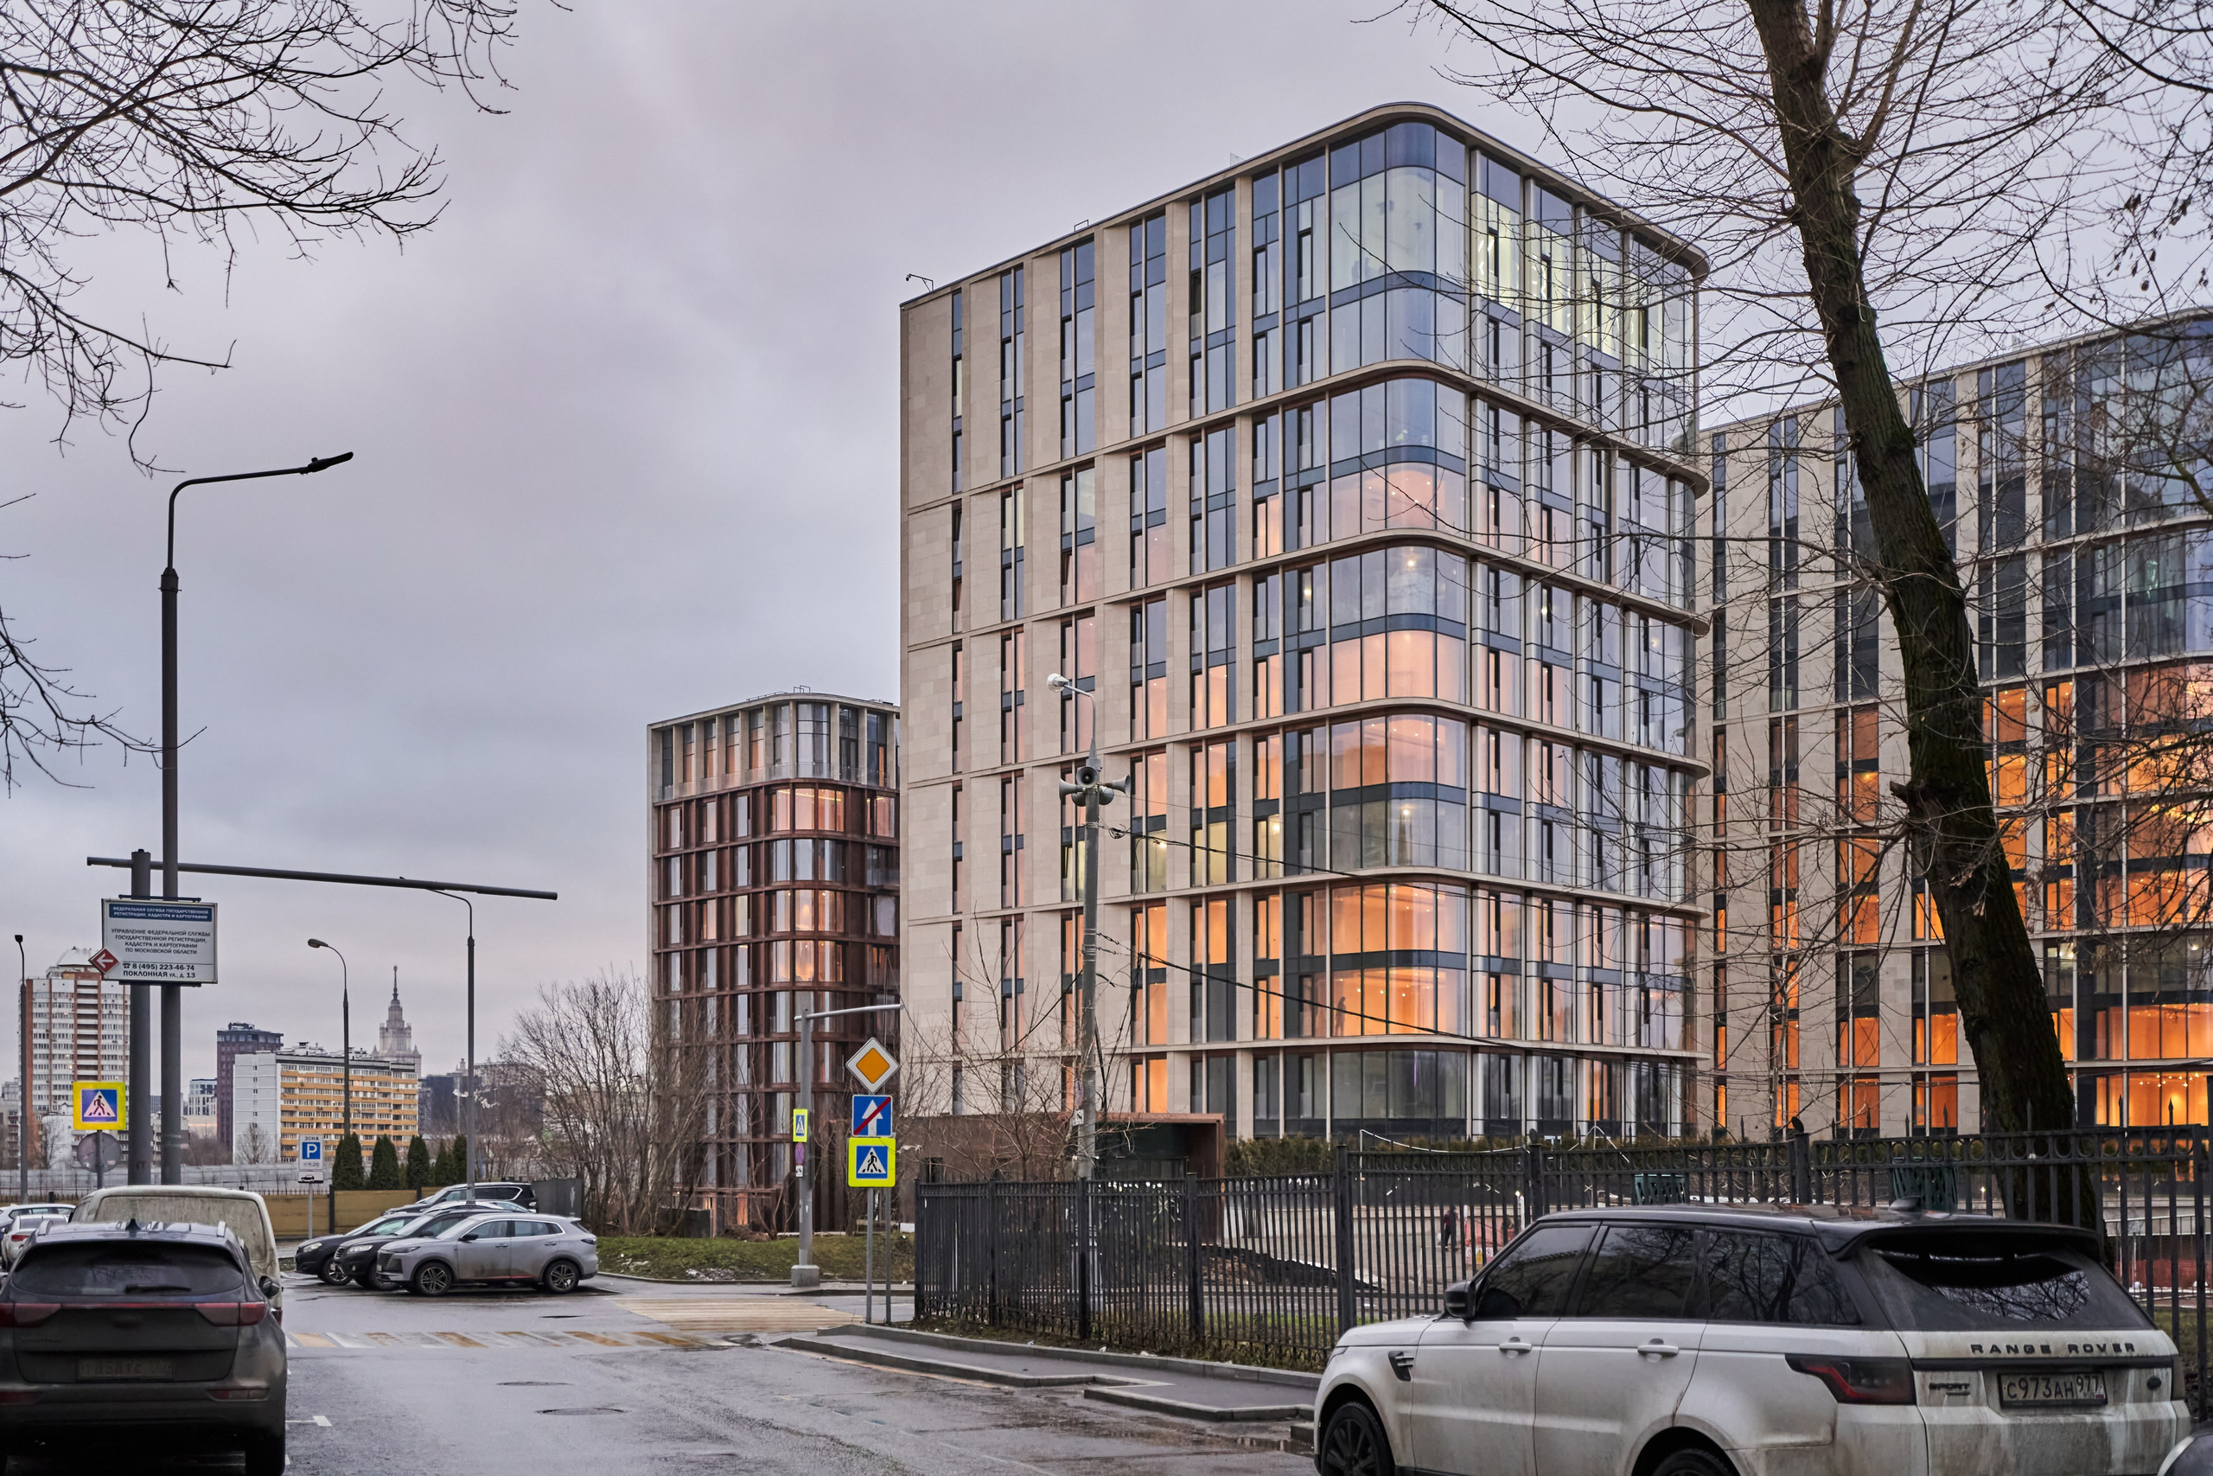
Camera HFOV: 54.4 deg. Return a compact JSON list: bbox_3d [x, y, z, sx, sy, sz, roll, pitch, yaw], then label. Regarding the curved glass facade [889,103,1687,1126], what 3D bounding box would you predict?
[{"bbox_3d":[9.827,-1.600,111.405,33.762,43.784,25.005,-6,-8,45],"label":"curved glass facade"}]

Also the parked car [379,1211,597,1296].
[{"bbox_3d":[-13.050,10.950,45.400,4.500,1.650,1.870,3,-7,-27],"label":"parked car"}]

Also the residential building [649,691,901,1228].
[{"bbox_3d":[-20.822,18.200,166.378,20.919,38.000,20.432,-6,-8,45],"label":"residential building"}]

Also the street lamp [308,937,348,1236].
[{"bbox_3d":[-30.706,13.754,85.000,1.650,11.700,0.450,2,-6,-14],"label":"street lamp"}]

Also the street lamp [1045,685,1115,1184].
[{"bbox_3d":[-0.350,4.050,34.400,1.250,10.100,1.100,3,-7,-28],"label":"street lamp"}]

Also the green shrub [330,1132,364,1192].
[{"bbox_3d":[-28.917,16.923,82.000,1.350,3.600,1.350,0,-6,0],"label":"green shrub"}]

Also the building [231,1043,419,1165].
[{"bbox_3d":[-200.500,97.900,556.000,12.500,30.000,62.000,-1,-6,13],"label":"building"}]

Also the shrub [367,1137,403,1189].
[{"bbox_3d":[-27.513,16.923,82.000,1.400,3.600,1.400,0,-6,0],"label":"shrub"}]

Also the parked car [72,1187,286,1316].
[{"bbox_3d":[-10.350,5.980,23.600,1.880,1.930,4.800,3,-7,-28],"label":"parked car"}]

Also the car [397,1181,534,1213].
[{"bbox_3d":[-20.357,14.935,68.000,5.000,1.880,1.980,3,-7,-23],"label":"car"}]

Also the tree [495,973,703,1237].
[{"bbox_3d":[-14.500,10.430,62.000,6.000,7.700,5.500,0,-6,0],"label":"tree"}]

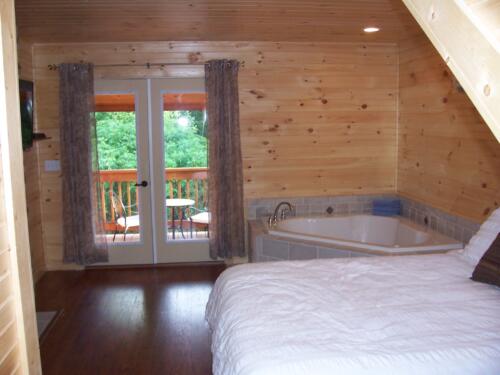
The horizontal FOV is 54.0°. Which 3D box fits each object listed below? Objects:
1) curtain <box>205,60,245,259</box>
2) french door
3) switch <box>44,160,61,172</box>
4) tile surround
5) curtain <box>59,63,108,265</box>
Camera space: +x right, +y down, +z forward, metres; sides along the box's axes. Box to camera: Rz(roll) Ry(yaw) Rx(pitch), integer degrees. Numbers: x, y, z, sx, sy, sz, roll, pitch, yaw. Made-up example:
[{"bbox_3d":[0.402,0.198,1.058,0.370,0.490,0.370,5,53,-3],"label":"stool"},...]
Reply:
[{"bbox_3d":[-0.267,-0.279,5.399,0.409,2.168,0.110,-2,8,-7],"label":"curtain"},{"bbox_3d":[-1.065,-0.150,5.417,1.542,2.036,0.100,-2,8,-7],"label":"french door"},{"bbox_3d":[-2.097,-0.226,5.236,0.162,0.117,0.017,-2,8,-7],"label":"switch"},{"bbox_3d":[0.958,0.575,4.846,1.760,0.725,1.760,-2,8,-7],"label":"tile surround"},{"bbox_3d":[-1.796,-0.218,5.213,0.447,2.120,0.110,-2,8,-7],"label":"curtain"}]

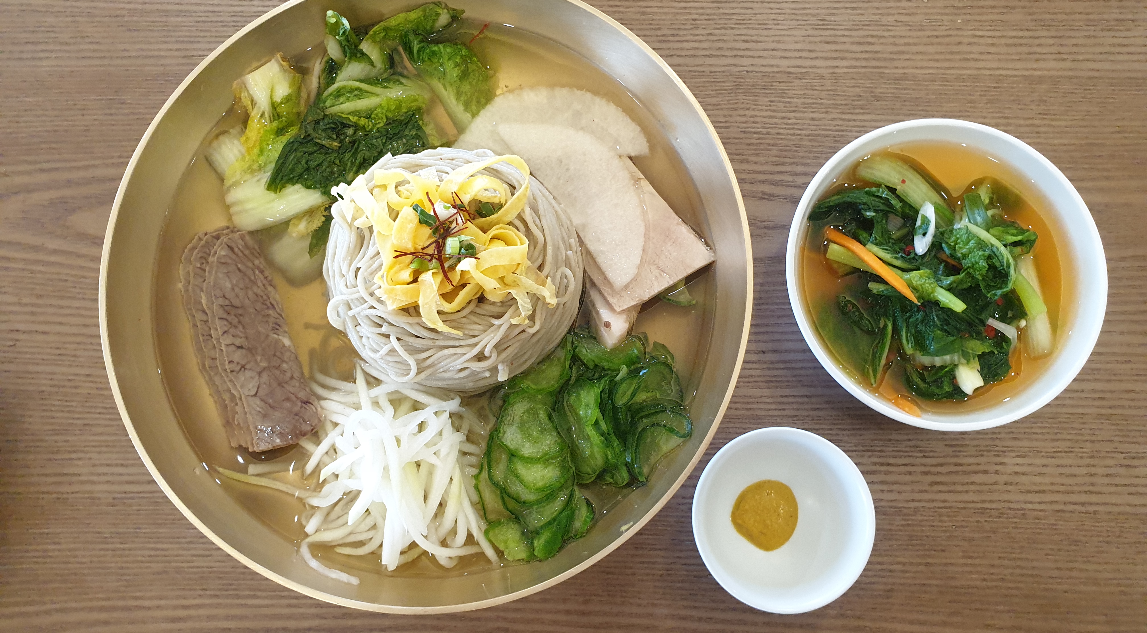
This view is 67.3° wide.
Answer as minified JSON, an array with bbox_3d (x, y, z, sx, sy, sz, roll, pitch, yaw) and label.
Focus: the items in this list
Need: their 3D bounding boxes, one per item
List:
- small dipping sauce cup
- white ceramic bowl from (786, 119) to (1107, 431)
[{"bbox_3d":[0.083,0.082,0.356,0.072,0.034,0.072,0,81,1],"label":"small dipping sauce cup"},{"bbox_3d":[0.145,-0.014,0.360,0.123,0.053,0.123,0,81,1],"label":"white ceramic bowl"}]

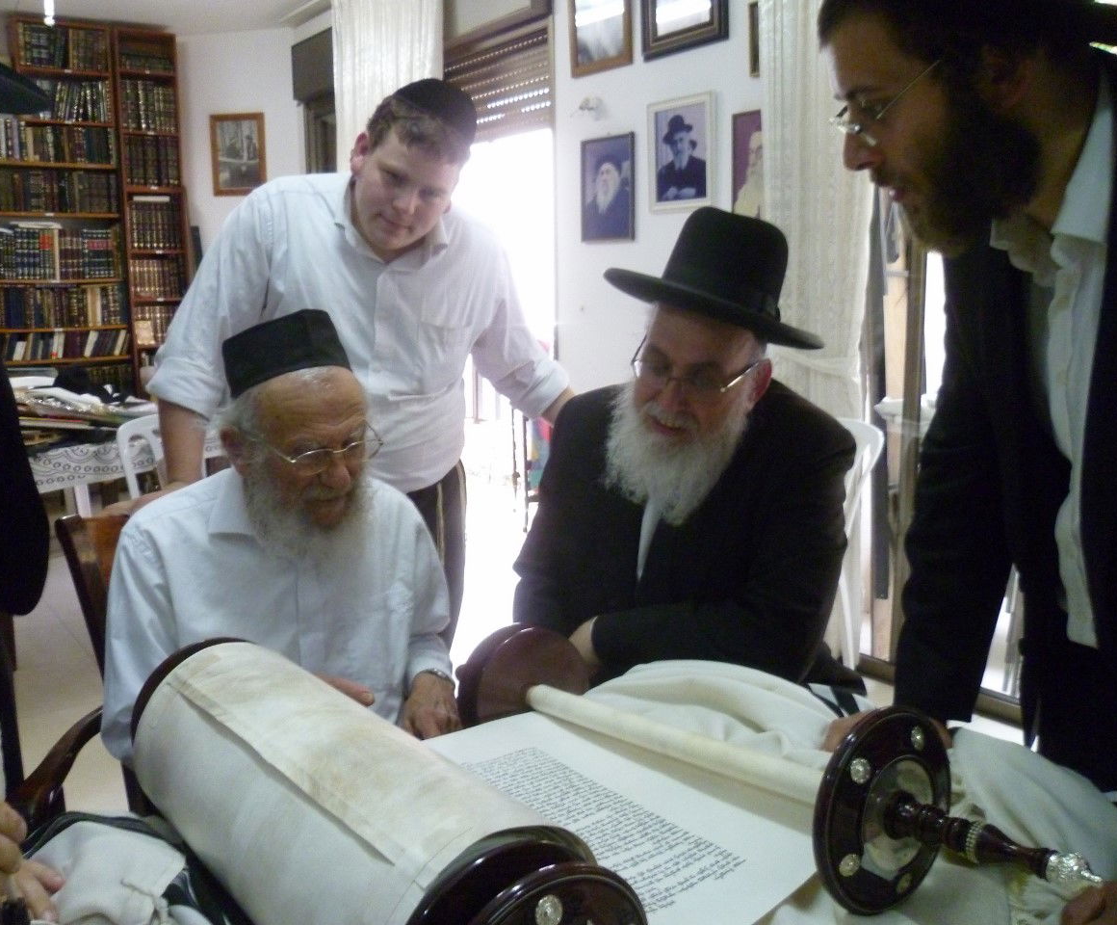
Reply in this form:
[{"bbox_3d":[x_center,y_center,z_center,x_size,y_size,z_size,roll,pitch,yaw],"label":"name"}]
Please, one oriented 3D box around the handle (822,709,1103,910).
[{"bbox_3d":[0.315,0.287,0.754,0.176,0.176,0.200,-8,4,-36],"label":"handle"}]

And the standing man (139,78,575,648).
[{"bbox_3d":[-0.310,0.167,1.707,0.680,1.560,0.500,-2,10,-8],"label":"standing man"}]

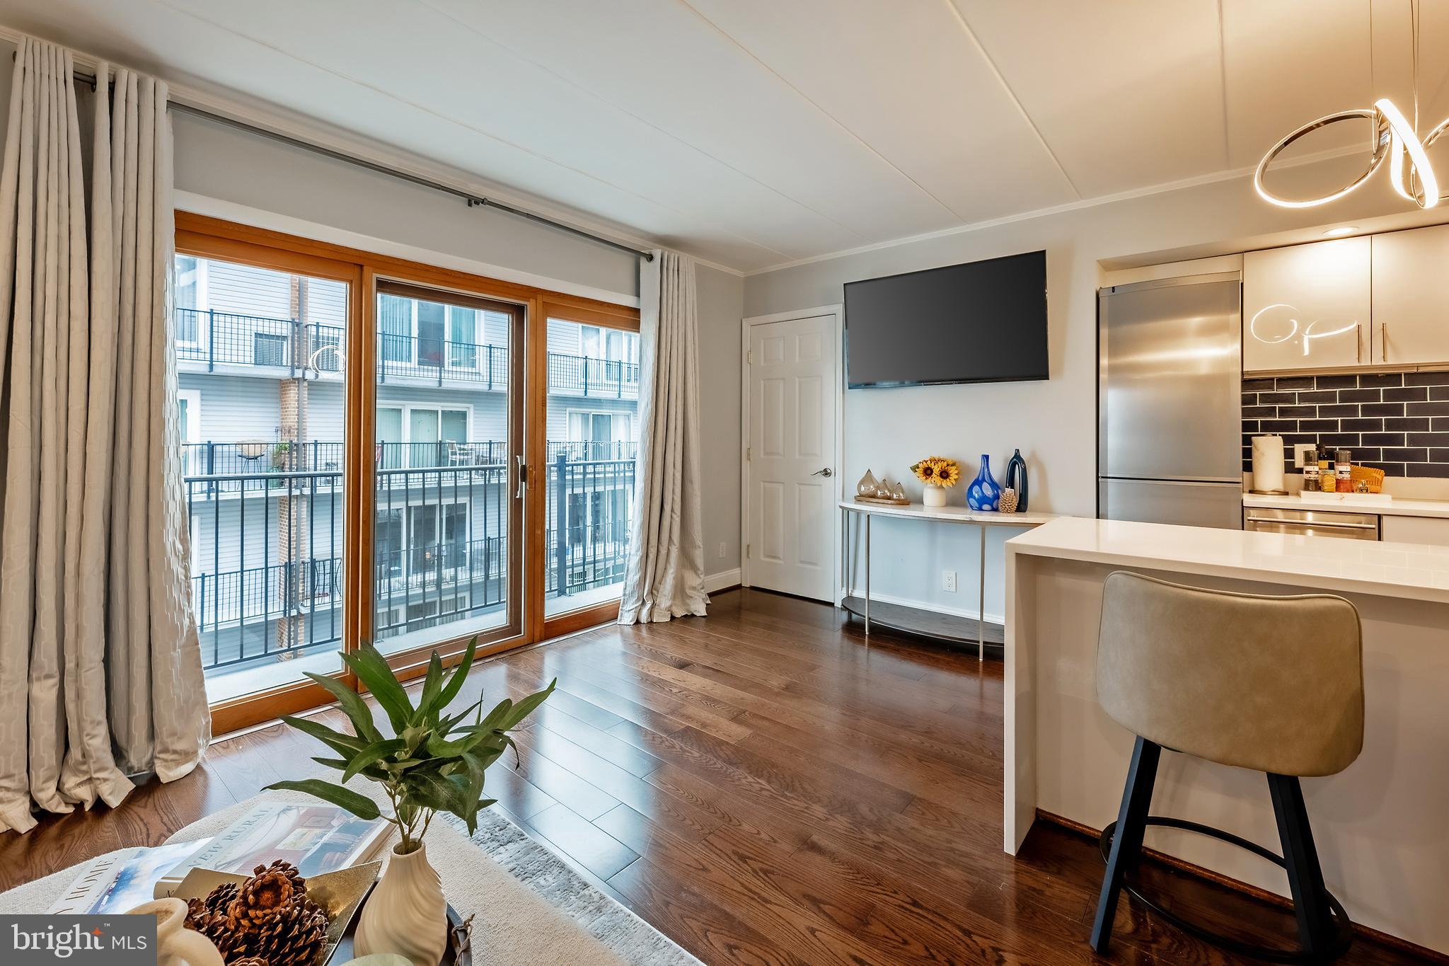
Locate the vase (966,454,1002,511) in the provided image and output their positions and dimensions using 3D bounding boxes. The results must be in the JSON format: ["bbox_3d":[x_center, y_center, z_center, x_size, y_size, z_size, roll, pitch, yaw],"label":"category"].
[{"bbox_3d":[1.500,-0.001,3.260,0.200,0.325,0.195,2,4,37],"label":"vase"}]

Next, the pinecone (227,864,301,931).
[{"bbox_3d":[-0.617,0.557,0.755,0.082,0.074,0.082,-2,4,-39],"label":"pinecone"}]

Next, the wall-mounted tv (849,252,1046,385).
[{"bbox_3d":[1.310,-0.953,3.460,1.210,0.710,0.070,0,7,36],"label":"wall-mounted tv"}]

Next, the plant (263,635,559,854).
[{"bbox_3d":[-0.469,0.395,0.840,0.390,0.280,0.310,-2,3,-29],"label":"plant"}]

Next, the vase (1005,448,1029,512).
[{"bbox_3d":[1.660,-0.016,3.200,0.135,0.360,0.075,2,4,37],"label":"vase"}]

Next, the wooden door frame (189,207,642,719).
[{"bbox_3d":[-1.360,-0.083,3.000,0.130,2.070,2.500,3,4,42],"label":"wooden door frame"}]

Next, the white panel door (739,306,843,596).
[{"bbox_3d":[0.500,-0.200,4.190,0.840,2.070,0.080,3,5,41],"label":"white panel door"}]

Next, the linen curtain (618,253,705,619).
[{"bbox_3d":[-0.374,-0.318,3.770,0.250,2.370,0.640,3,4,42],"label":"linen curtain"}]

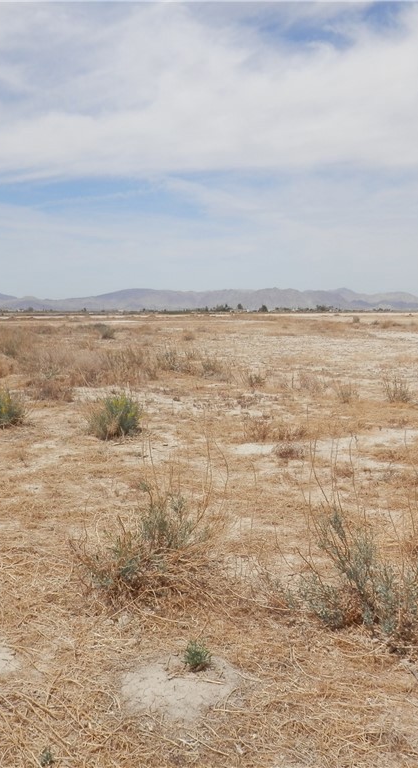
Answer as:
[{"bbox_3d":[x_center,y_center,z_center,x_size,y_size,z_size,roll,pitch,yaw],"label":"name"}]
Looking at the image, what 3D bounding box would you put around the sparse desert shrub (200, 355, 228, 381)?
[{"bbox_3d":[0.121,-0.374,16.336,0.651,0.555,0.585,0,6,0],"label":"sparse desert shrub"}]

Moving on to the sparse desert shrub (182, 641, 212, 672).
[{"bbox_3d":[-0.049,1.140,3.121,0.116,0.121,0.104,0,6,0],"label":"sparse desert shrub"}]

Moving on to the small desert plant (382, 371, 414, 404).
[{"bbox_3d":[3.104,0.046,12.091,0.546,0.535,0.491,0,6,0],"label":"small desert plant"}]

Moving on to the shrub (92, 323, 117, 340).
[{"bbox_3d":[-5.674,-2.840,39.721,1.224,0.869,1.041,-1,6,-8],"label":"shrub"}]

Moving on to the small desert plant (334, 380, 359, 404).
[{"bbox_3d":[2.271,0.124,12.198,0.406,0.349,0.345,1,6,11],"label":"small desert plant"}]

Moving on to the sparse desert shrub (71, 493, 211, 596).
[{"bbox_3d":[-0.368,0.851,4.116,0.775,0.498,0.659,-1,6,-5],"label":"sparse desert shrub"}]

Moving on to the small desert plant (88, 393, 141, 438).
[{"bbox_3d":[-1.159,0.362,9.039,0.644,0.507,0.548,-1,6,-7],"label":"small desert plant"}]

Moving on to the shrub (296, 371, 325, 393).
[{"bbox_3d":[1.932,-0.066,14.061,0.547,0.363,0.465,1,6,8],"label":"shrub"}]

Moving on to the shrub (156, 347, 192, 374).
[{"bbox_3d":[-0.864,-0.582,17.961,0.858,0.656,0.773,0,6,0],"label":"shrub"}]

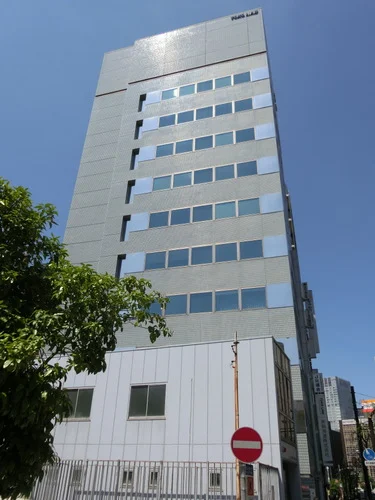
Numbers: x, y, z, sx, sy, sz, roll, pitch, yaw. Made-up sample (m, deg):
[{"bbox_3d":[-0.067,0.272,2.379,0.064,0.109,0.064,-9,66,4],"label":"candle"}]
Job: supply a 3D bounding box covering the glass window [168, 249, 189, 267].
[{"bbox_3d":[-0.557,0.548,27.871,1.430,1.291,0.120,-7,-32,15],"label":"glass window"}]

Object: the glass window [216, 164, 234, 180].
[{"bbox_3d":[2.714,-5.603,30.387,1.382,1.275,0.150,-7,-32,15],"label":"glass window"}]

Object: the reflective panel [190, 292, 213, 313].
[{"bbox_3d":[0.825,3.143,25.024,1.415,1.293,0.100,-7,-32,15],"label":"reflective panel"}]

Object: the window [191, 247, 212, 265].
[{"bbox_3d":[0.948,0.353,27.320,1.382,1.275,0.150,-7,-32,15],"label":"window"}]

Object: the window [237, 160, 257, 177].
[{"bbox_3d":[4.254,-5.785,29.985,1.382,1.275,0.150,-7,-32,15],"label":"window"}]

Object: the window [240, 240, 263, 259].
[{"bbox_3d":[3.946,-0.046,25.935,1.415,1.293,0.100,-7,-32,15],"label":"window"}]

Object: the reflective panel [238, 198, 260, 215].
[{"bbox_3d":[4.141,-2.897,28.250,1.382,1.275,0.150,-7,-32,15],"label":"reflective panel"}]

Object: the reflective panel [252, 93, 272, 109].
[{"bbox_3d":[5.995,-11.819,33.344,1.462,1.528,0.120,-7,-32,15],"label":"reflective panel"}]

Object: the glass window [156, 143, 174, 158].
[{"bbox_3d":[-1.795,-7.946,33.327,1.382,1.275,0.150,-7,-32,15],"label":"glass window"}]

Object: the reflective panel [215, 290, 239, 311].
[{"bbox_3d":[2.404,3.062,25.313,1.467,1.291,0.120,-7,-32,15],"label":"reflective panel"}]

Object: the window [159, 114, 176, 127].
[{"bbox_3d":[-1.661,-10.881,35.340,1.448,1.291,0.120,-7,-32,15],"label":"window"}]

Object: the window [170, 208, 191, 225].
[{"bbox_3d":[-0.504,-2.474,30.753,1.517,1.351,0.100,-7,-32,15],"label":"window"}]

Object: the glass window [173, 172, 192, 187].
[{"bbox_3d":[-0.367,-5.240,31.191,1.382,1.275,0.150,-7,-32,15],"label":"glass window"}]

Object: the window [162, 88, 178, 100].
[{"bbox_3d":[-1.545,-13.785,37.104,1.448,1.291,0.120,-7,-32,15],"label":"window"}]

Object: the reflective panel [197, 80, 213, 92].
[{"bbox_3d":[1.511,-14.084,35.992,1.382,1.275,0.150,-7,-32,15],"label":"reflective panel"}]

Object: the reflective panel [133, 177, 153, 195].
[{"bbox_3d":[-3.507,-5.092,33.366,1.505,1.505,0.100,-7,-32,15],"label":"reflective panel"}]

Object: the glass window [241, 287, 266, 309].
[{"bbox_3d":[3.838,2.775,24.227,1.415,1.293,0.100,-7,-32,15],"label":"glass window"}]

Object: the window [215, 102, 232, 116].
[{"bbox_3d":[2.870,-11.147,33.168,1.415,1.293,0.100,-7,-32,15],"label":"window"}]

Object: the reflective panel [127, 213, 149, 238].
[{"bbox_3d":[-3.540,-1.825,30.349,1.567,1.947,0.120,-7,-32,15],"label":"reflective panel"}]

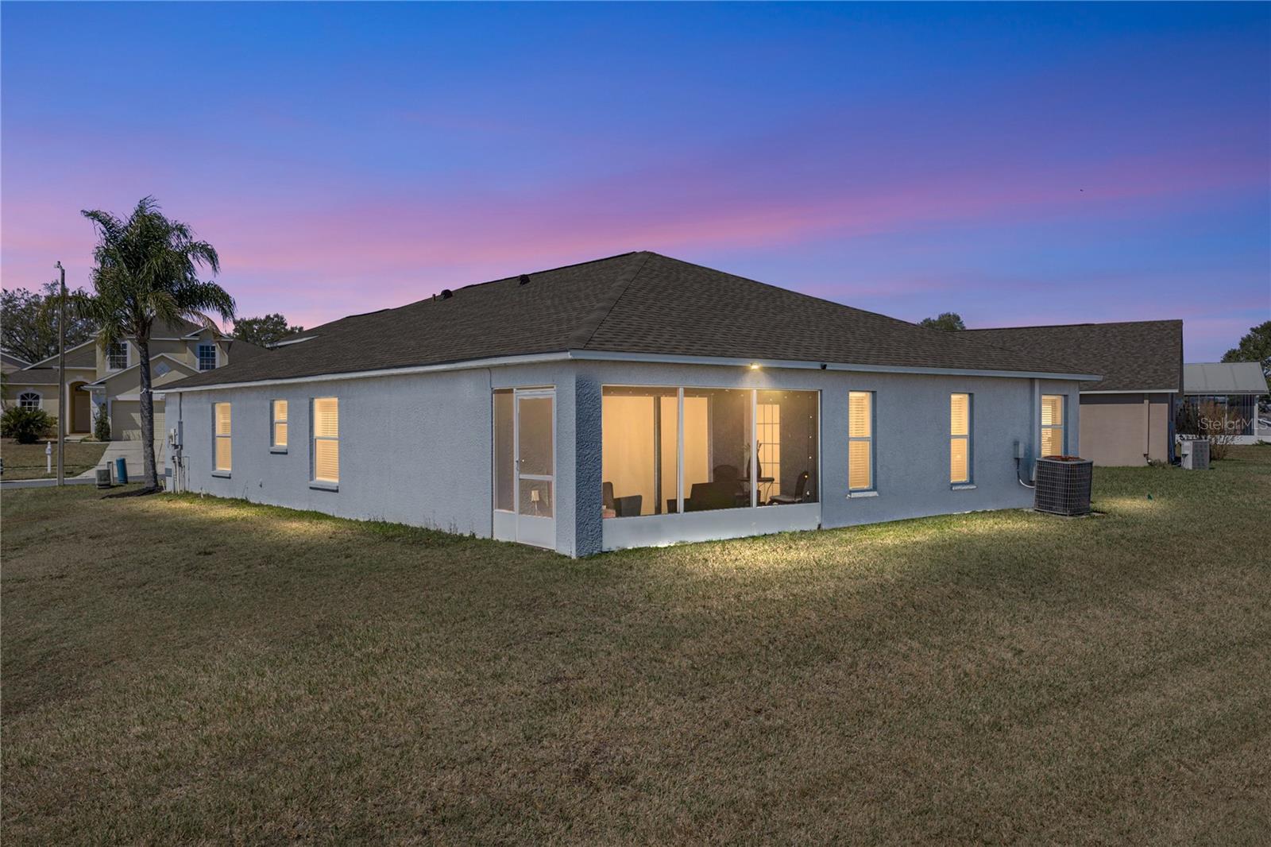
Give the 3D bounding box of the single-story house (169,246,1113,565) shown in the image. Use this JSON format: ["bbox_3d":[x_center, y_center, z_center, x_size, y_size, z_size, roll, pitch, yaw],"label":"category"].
[{"bbox_3d":[-2.513,-0.998,24.363,12.980,5.350,21.780,0,0,-39],"label":"single-story house"}]

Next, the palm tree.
[{"bbox_3d":[-14.089,-2.344,29.000,4.650,8.550,4.650,0,0,0],"label":"palm tree"}]

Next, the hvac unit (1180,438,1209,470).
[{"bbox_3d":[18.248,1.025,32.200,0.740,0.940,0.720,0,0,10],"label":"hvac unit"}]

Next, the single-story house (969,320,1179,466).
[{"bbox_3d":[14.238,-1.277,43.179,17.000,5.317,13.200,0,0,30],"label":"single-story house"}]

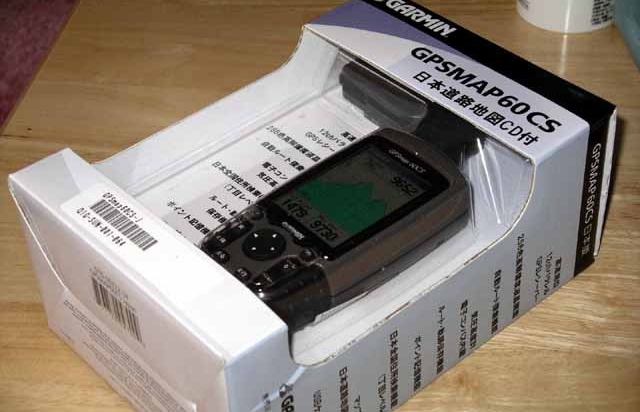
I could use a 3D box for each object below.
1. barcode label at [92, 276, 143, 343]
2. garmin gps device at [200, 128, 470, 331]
[{"bbox_3d":[-0.078,0.040,0.506,0.002,0.015,0.029,-32,48,-28],"label":"barcode label"},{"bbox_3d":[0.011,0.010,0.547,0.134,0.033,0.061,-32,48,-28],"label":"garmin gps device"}]

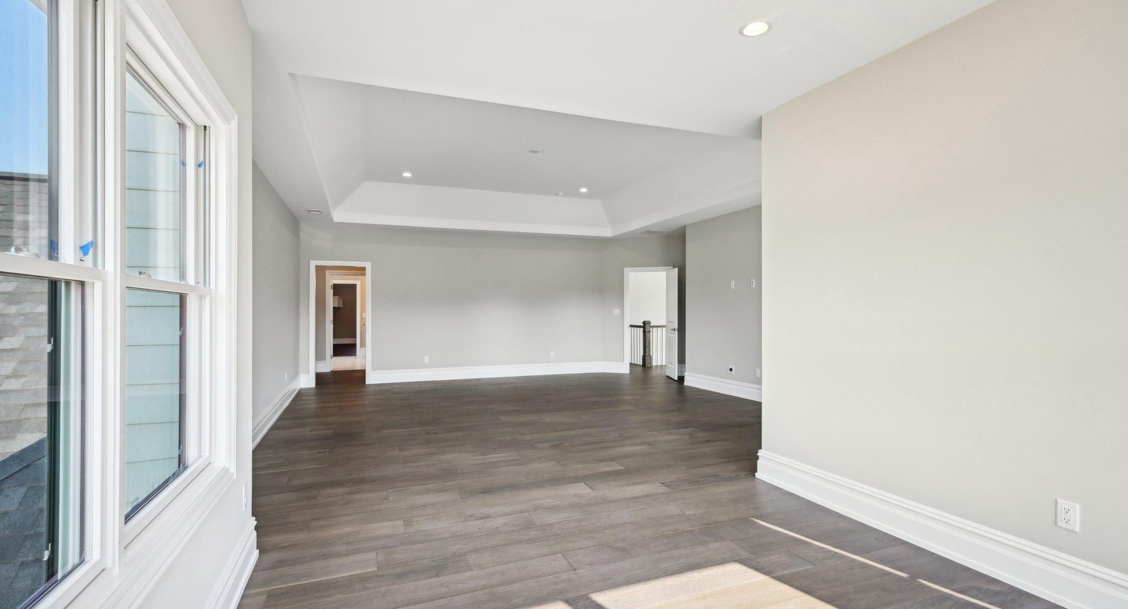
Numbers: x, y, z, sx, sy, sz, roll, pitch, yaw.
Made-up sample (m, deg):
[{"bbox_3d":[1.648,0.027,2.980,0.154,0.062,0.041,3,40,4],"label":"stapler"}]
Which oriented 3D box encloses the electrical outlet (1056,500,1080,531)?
[{"bbox_3d":[2.144,0.899,2.135,0.010,0.117,0.073,0,-1,-22],"label":"electrical outlet"}]

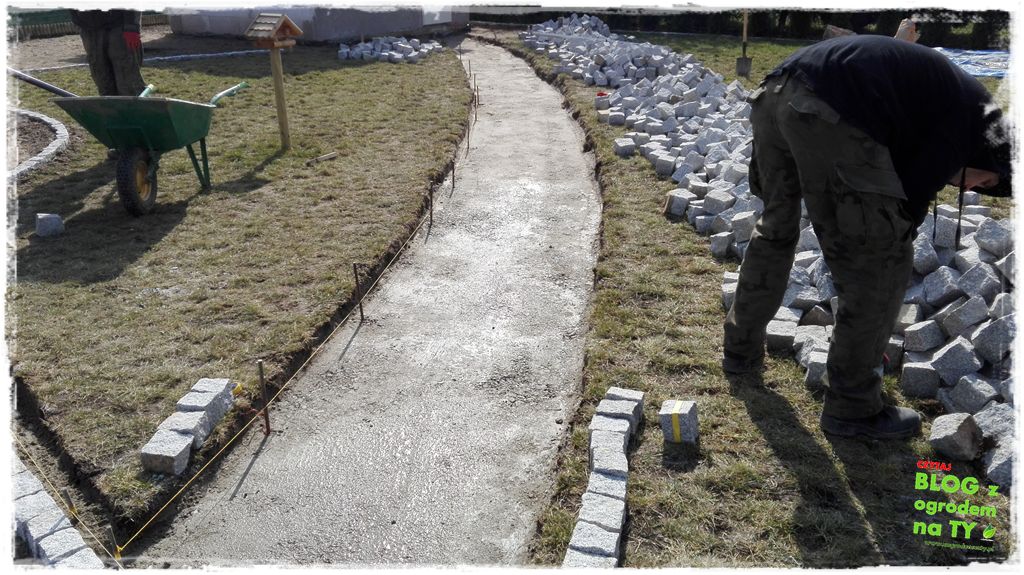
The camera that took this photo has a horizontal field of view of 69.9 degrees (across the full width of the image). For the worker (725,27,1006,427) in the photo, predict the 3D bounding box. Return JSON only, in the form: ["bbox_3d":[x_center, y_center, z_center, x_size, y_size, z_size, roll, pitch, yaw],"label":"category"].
[{"bbox_3d":[1.180,-0.206,2.316,0.950,1.100,0.580,-12,27,-23],"label":"worker"}]

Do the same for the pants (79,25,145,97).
[{"bbox_3d":[-2.620,-1.366,4.908,0.420,0.970,0.300,-5,25,-10],"label":"pants"}]

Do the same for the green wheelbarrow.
[{"bbox_3d":[-2.090,-0.892,4.356,0.650,0.650,1.270,0,25,1],"label":"green wheelbarrow"}]

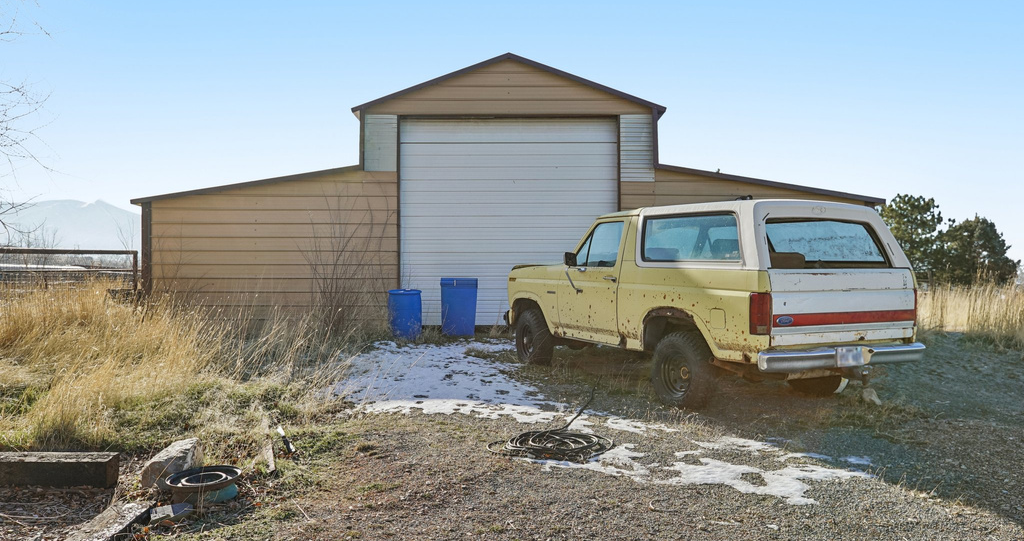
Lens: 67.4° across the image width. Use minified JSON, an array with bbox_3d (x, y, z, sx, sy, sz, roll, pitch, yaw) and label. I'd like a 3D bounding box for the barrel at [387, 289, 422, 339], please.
[{"bbox_3d":[-1.650,0.680,11.800,0.530,0.800,0.530,0,1,0],"label":"barrel"}]

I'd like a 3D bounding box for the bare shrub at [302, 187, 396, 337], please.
[{"bbox_3d":[-2.530,-0.120,12.000,1.450,2.350,1.250,0,1,0],"label":"bare shrub"}]

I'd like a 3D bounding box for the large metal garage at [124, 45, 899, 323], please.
[{"bbox_3d":[-0.050,-1.360,17.200,12.500,4.620,9.000,0,1,0],"label":"large metal garage"}]

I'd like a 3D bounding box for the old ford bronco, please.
[{"bbox_3d":[1.710,0.260,8.120,1.970,1.850,4.480,0,1,-29],"label":"old ford bronco"}]

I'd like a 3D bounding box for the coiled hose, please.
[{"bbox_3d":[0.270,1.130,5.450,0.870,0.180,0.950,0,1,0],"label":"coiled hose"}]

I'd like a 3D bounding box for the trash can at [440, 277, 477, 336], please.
[{"bbox_3d":[-0.840,0.560,12.200,0.590,0.930,0.580,0,1,0],"label":"trash can"}]

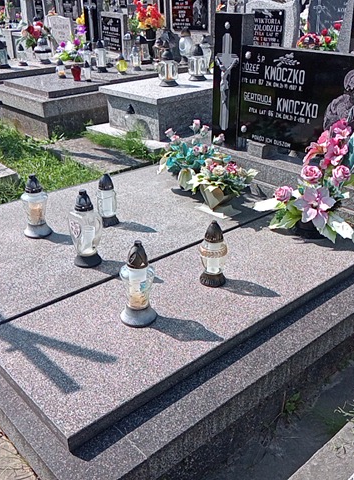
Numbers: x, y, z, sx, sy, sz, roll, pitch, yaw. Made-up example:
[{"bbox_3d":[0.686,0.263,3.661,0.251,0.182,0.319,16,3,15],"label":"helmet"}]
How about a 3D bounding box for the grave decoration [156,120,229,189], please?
[{"bbox_3d":[0.110,-0.514,3.052,0.400,0.365,0.340,19,32,33],"label":"grave decoration"}]

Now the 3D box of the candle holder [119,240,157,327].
[{"bbox_3d":[-0.141,0.145,1.801,0.130,0.314,0.130,0,27,0],"label":"candle holder"}]

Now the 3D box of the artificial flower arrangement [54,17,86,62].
[{"bbox_3d":[-1.365,-2.530,6.513,0.300,0.494,0.400,-22,33,-36],"label":"artificial flower arrangement"}]

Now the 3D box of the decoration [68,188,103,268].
[{"bbox_3d":[-0.394,-0.055,2.192,0.120,0.333,0.120,-22,33,-36],"label":"decoration"}]

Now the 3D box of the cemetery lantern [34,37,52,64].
[{"bbox_3d":[-1.576,-2.233,6.088,0.150,0.277,0.150,-22,33,-36],"label":"cemetery lantern"}]

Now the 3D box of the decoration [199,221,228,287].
[{"bbox_3d":[0.158,0.049,2.151,0.113,0.282,0.113,0,27,0],"label":"decoration"}]

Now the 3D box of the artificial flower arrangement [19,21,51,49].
[{"bbox_3d":[-1.820,-2.559,6.524,0.290,0.360,0.340,-22,33,-36],"label":"artificial flower arrangement"}]

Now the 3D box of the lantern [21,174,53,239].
[{"bbox_3d":[-0.711,-0.180,2.588,0.135,0.305,0.135,-22,34,-36],"label":"lantern"}]

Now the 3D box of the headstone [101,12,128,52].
[{"bbox_3d":[-0.755,-2.560,6.413,0.100,0.466,0.580,-17,31,-30],"label":"headstone"}]

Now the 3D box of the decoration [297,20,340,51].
[{"bbox_3d":[1.651,-2.324,6.000,0.360,0.400,0.480,-22,33,-36],"label":"decoration"}]

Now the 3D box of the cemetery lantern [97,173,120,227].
[{"bbox_3d":[-0.354,-0.214,2.692,0.106,0.271,0.106,0,27,0],"label":"cemetery lantern"}]

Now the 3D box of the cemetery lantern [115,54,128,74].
[{"bbox_3d":[-0.612,-1.955,5.732,0.133,0.208,0.133,0,27,0],"label":"cemetery lantern"}]

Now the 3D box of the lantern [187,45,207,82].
[{"bbox_3d":[0.215,-1.830,5.290,0.150,0.317,0.150,-22,33,-36],"label":"lantern"}]

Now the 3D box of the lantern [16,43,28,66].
[{"bbox_3d":[-1.863,-2.211,6.166,0.125,0.243,0.125,-22,33,-36],"label":"lantern"}]

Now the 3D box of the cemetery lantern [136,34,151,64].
[{"bbox_3d":[-0.369,-2.197,5.960,0.135,0.294,0.135,-22,33,-36],"label":"cemetery lantern"}]

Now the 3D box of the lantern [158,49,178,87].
[{"bbox_3d":[-0.096,-1.791,5.364,0.195,0.354,0.195,0,27,0],"label":"lantern"}]

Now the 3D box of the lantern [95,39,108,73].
[{"bbox_3d":[-0.805,-1.994,5.592,0.112,0.321,0.112,-22,34,-36],"label":"lantern"}]

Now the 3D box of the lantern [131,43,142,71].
[{"bbox_3d":[-0.444,-2.004,5.682,0.100,0.256,0.100,0,27,0],"label":"lantern"}]

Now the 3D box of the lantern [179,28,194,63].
[{"bbox_3d":[0.091,-2.245,5.975,0.155,0.353,0.155,-22,33,-36],"label":"lantern"}]

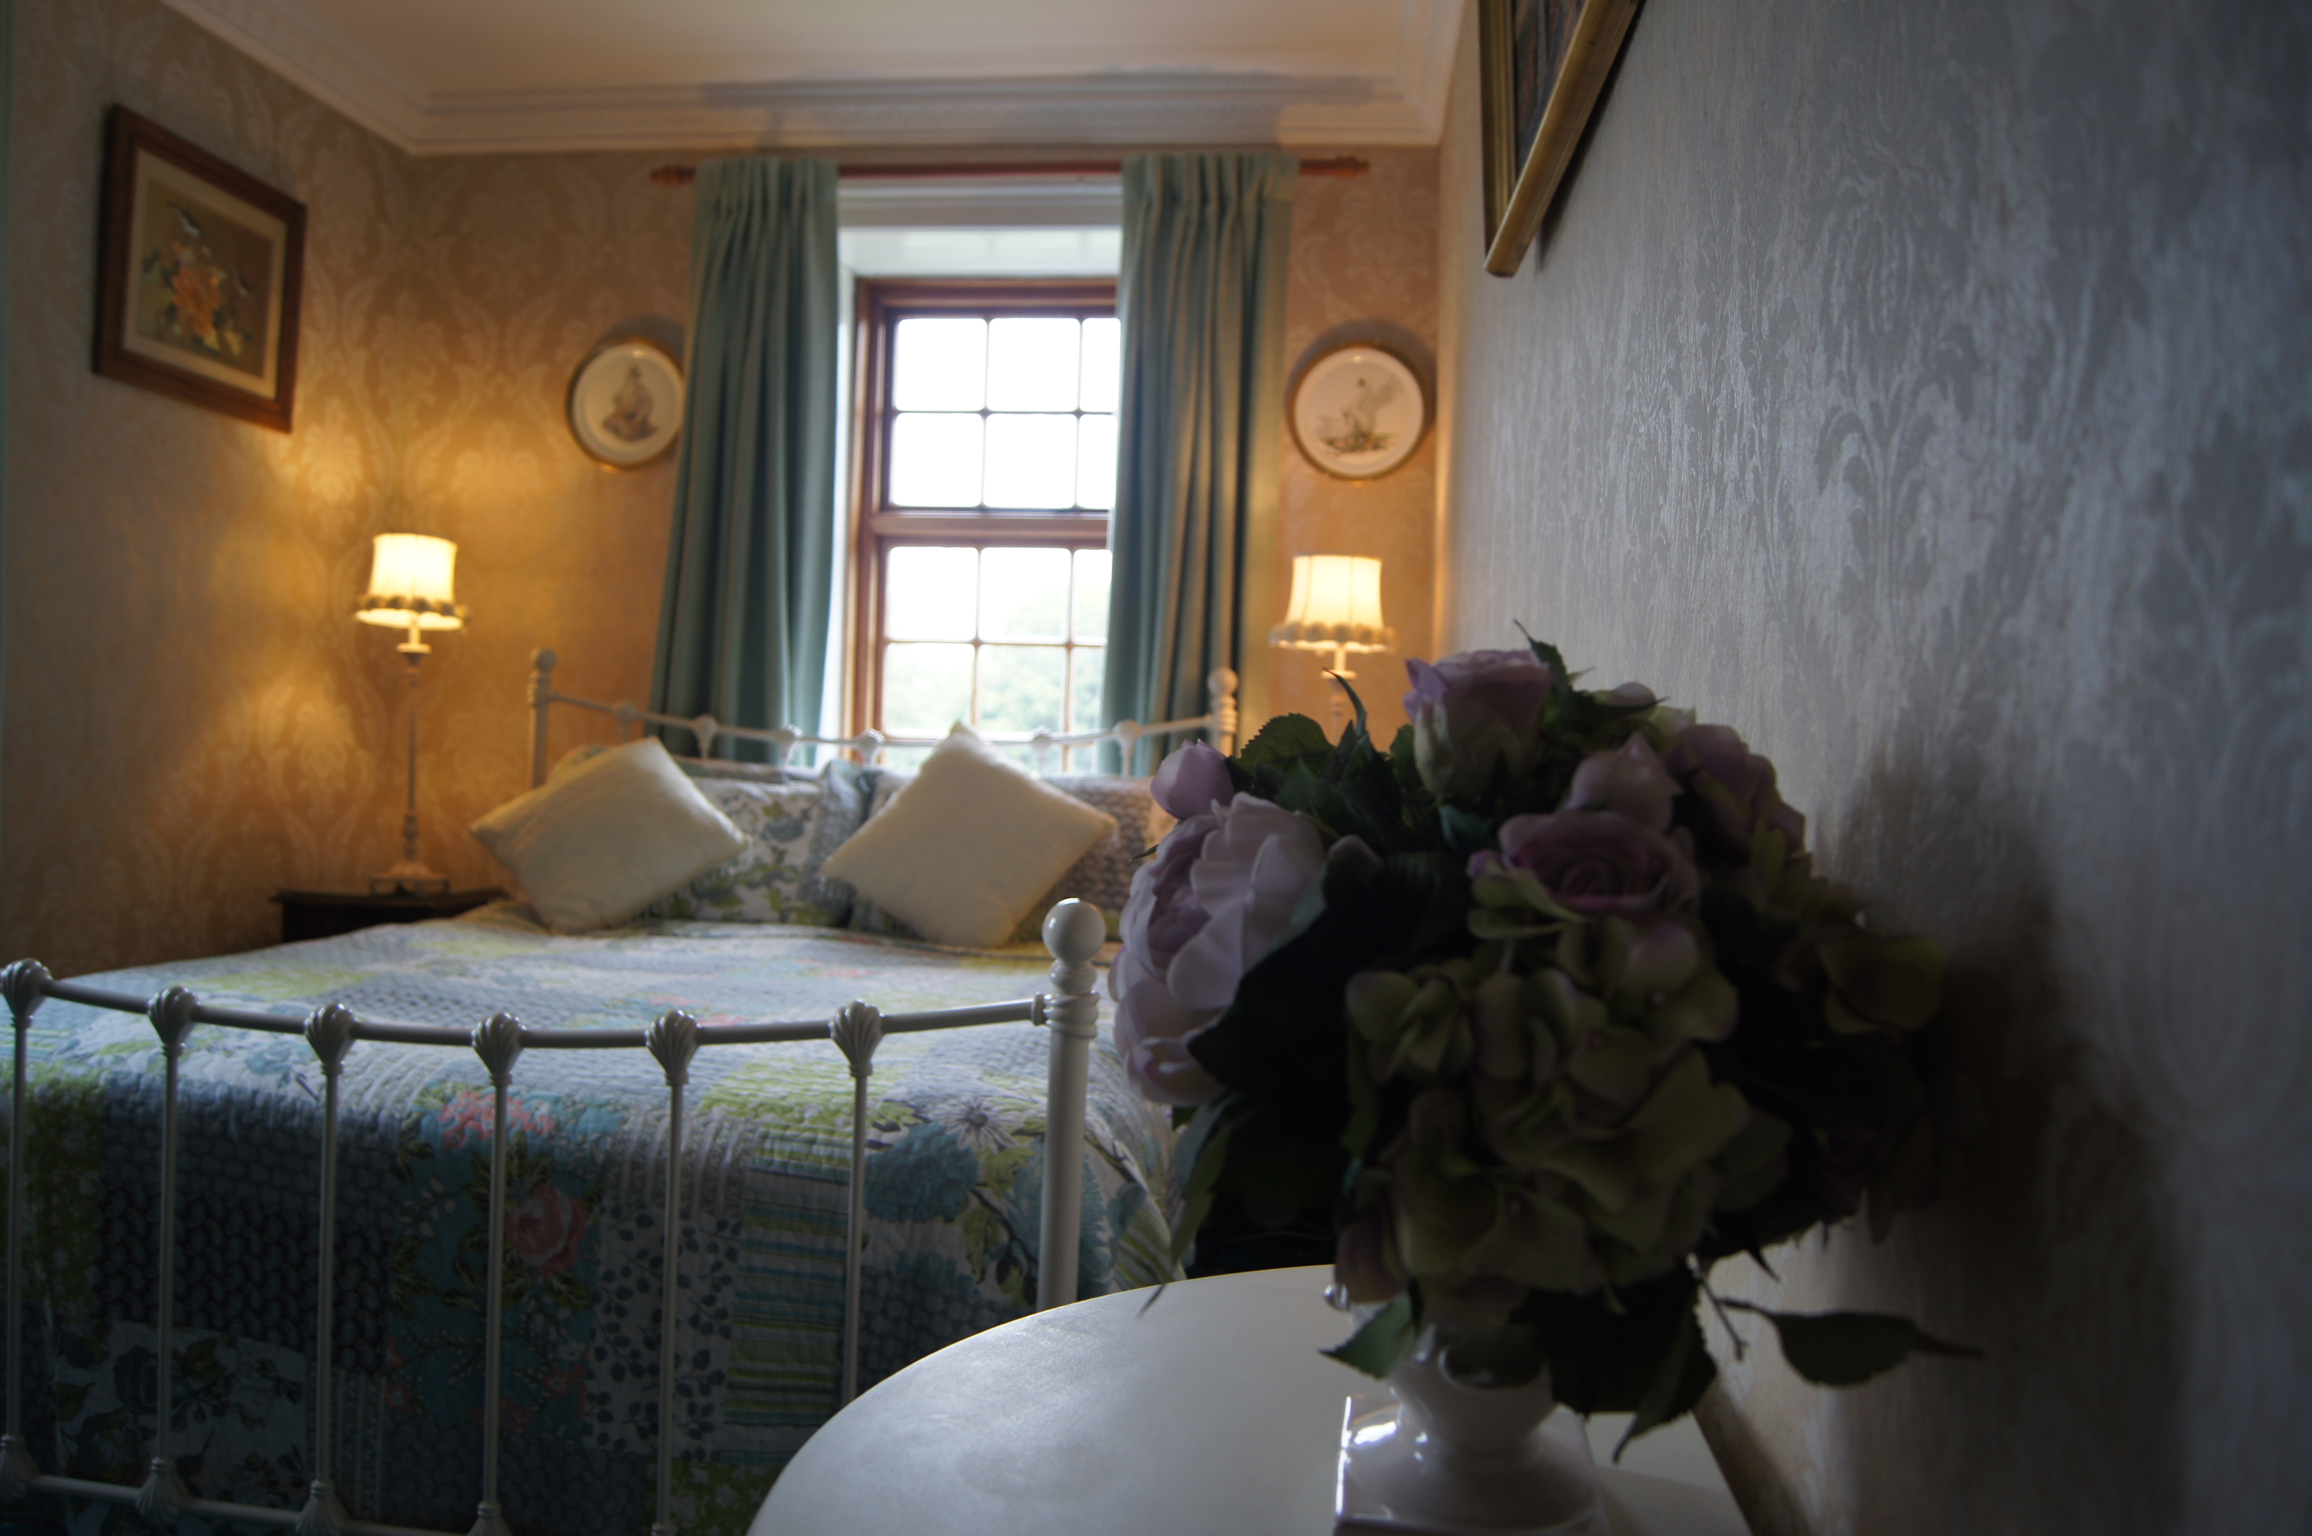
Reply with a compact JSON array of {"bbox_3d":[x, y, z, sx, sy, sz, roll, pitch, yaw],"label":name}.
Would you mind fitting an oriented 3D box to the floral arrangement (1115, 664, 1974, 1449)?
[{"bbox_3d":[0.141,0.100,0.640,0.300,0.290,0.275,2,2,7],"label":"floral arrangement"}]

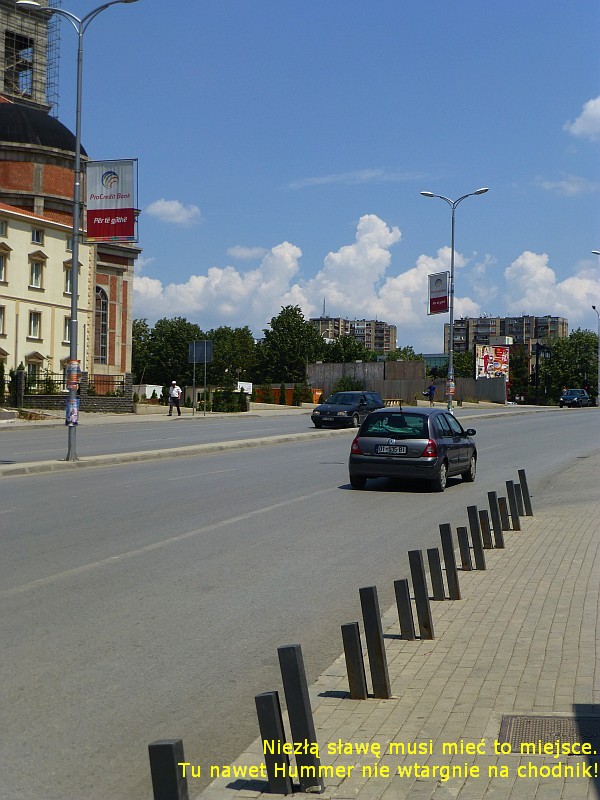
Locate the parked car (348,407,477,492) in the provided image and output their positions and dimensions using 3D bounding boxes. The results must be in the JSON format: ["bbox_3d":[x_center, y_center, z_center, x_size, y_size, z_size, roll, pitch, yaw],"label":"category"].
[{"bbox_3d":[2.183,0.852,22.870,1.660,1.420,3.800,1,0,20],"label":"parked car"}]

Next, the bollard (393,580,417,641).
[{"bbox_3d":[0.703,1.410,8.400,0.080,0.410,0.080,-7,0,14],"label":"bollard"}]

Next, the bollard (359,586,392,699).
[{"bbox_3d":[0.414,1.327,6.845,0.082,0.600,0.082,-9,-3,15],"label":"bollard"}]

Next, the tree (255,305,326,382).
[{"bbox_3d":[-0.685,-3.425,90.000,5.200,7.000,5.100,1,-3,0],"label":"tree"}]

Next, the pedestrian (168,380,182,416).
[{"bbox_3d":[-6.245,-0.060,62.500,0.580,1.750,0.500,-1,-3,38],"label":"pedestrian"}]

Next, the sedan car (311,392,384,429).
[{"bbox_3d":[2.040,0.400,51.400,1.700,1.460,4.560,1,0,23],"label":"sedan car"}]

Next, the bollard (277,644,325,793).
[{"bbox_3d":[0.005,1.350,5.280,0.080,0.610,0.080,-11,-5,14],"label":"bollard"}]

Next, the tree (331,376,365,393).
[{"bbox_3d":[3.000,-0.625,78.000,2.100,1.700,1.900,0,-3,14],"label":"tree"}]

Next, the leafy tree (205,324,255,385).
[{"bbox_3d":[-4.566,-2.333,82.000,3.548,5.256,3.800,1,-2,0],"label":"leafy tree"}]

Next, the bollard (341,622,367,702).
[{"bbox_3d":[0.297,1.421,6.800,0.080,0.410,0.080,-7,0,14],"label":"bollard"}]

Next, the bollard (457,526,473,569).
[{"bbox_3d":[1.538,1.384,11.645,0.082,0.400,0.082,-9,-3,15],"label":"bollard"}]

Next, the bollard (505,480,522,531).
[{"bbox_3d":[2.568,1.261,14.994,0.082,0.600,0.082,-9,-3,15],"label":"bollard"}]

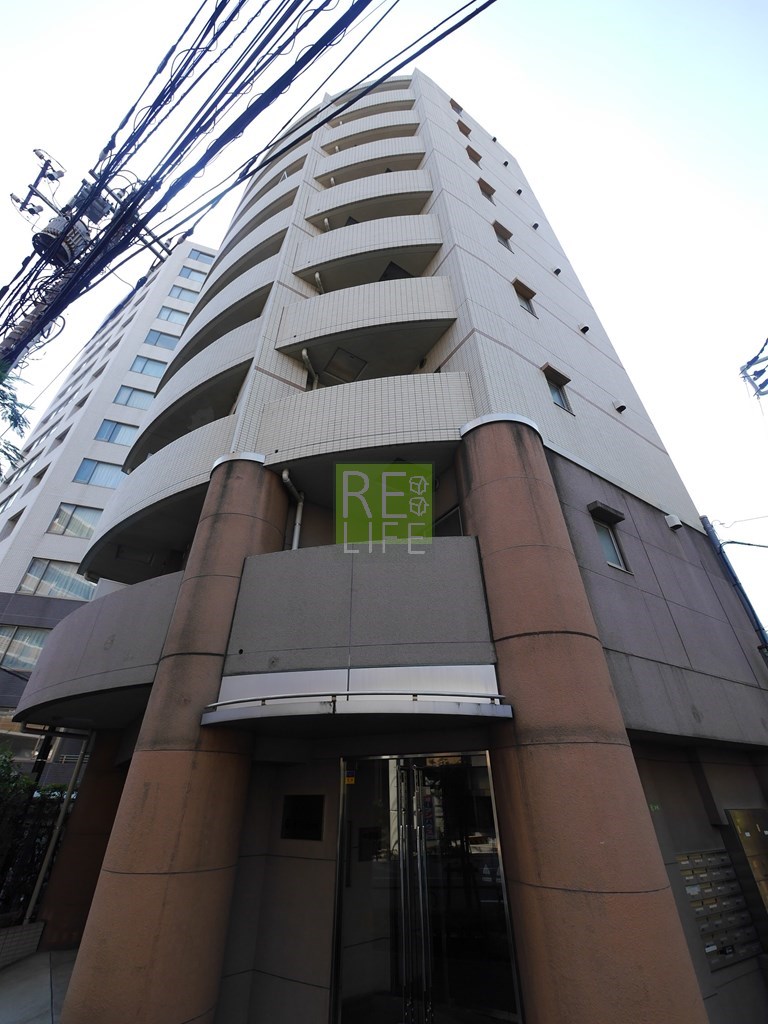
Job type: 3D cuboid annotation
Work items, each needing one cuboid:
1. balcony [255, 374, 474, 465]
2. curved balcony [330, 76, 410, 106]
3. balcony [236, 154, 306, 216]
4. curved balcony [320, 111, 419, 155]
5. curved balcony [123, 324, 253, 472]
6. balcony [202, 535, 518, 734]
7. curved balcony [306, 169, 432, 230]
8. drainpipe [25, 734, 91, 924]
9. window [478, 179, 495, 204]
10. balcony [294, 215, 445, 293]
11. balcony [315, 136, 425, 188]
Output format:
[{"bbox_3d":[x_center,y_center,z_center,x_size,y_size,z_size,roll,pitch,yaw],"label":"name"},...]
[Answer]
[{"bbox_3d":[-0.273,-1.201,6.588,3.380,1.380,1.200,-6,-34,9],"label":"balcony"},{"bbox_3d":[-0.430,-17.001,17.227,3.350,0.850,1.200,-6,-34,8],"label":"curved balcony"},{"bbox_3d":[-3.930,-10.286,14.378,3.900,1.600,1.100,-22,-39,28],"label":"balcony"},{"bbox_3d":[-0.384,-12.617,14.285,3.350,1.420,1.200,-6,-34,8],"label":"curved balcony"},{"bbox_3d":[-4.318,-2.410,9.781,5.300,1.420,1.400,-24,-40,31],"label":"curved balcony"},{"bbox_3d":[-0.256,1.280,4.686,3.150,2.000,1.200,-6,-34,8],"label":"balcony"},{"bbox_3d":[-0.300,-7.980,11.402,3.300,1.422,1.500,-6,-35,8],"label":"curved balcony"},{"bbox_3d":[-5.456,5.207,7.027,0.100,2.540,0.100,19,-39,-26],"label":"drainpipe"},{"bbox_3d":[3.007,-9.256,12.006,0.600,0.900,0.200,19,-39,-27],"label":"window"},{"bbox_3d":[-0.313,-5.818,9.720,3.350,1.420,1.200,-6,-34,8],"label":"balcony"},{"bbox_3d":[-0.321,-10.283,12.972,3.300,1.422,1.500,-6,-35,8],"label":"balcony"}]

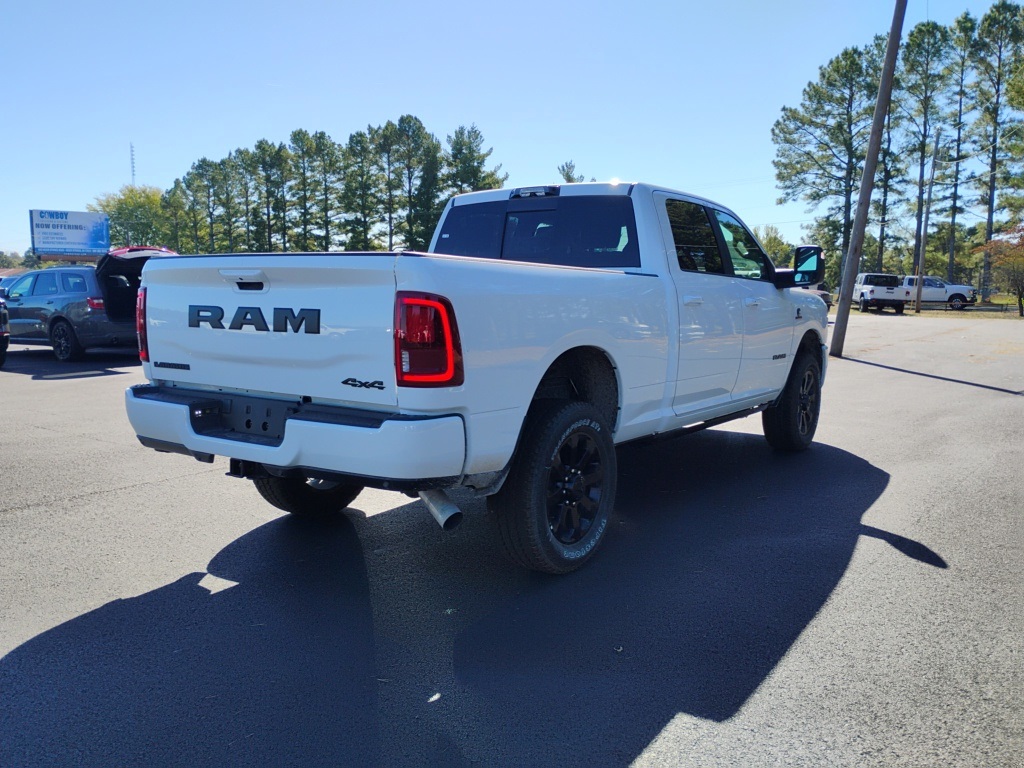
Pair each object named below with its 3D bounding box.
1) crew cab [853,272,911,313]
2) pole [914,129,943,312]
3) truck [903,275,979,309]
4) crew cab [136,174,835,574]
[{"bbox_3d":[17.857,-4.473,40.909,1.950,1.860,5.500,2,7,8],"label":"crew cab"},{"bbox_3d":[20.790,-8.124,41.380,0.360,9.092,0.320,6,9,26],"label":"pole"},{"bbox_3d":[23.850,-5.310,48.400,5.880,1.960,2.100,4,8,32],"label":"truck"},{"bbox_3d":[0.529,-0.317,5.868,2.330,2.020,6.070,5,8,35],"label":"crew cab"}]

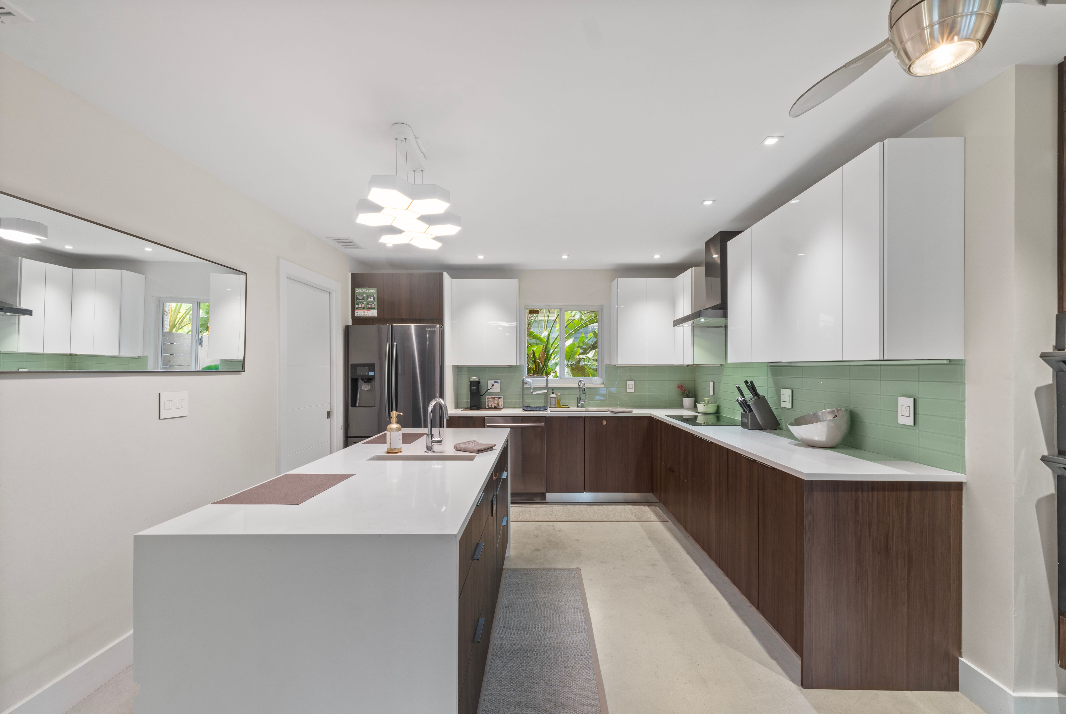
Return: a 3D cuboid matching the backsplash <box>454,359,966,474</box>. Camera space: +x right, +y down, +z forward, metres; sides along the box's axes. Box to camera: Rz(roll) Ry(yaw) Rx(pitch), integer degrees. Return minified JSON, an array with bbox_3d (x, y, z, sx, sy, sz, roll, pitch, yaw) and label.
[{"bbox_3d":[0.469,0.297,3.482,2.693,0.482,3.221,0,-1,1],"label":"backsplash"}]

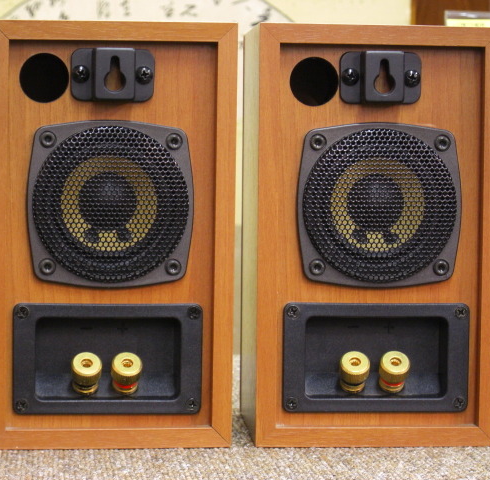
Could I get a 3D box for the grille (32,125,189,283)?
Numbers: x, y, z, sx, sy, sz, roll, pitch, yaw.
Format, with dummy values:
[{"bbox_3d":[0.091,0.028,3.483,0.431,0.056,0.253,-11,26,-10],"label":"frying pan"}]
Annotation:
[{"bbox_3d":[-0.064,-0.017,0.982,0.075,0.075,0.010,0,3,-8],"label":"grille"}]

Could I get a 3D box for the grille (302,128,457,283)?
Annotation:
[{"bbox_3d":[0.065,-0.016,0.993,0.075,0.075,0.010,0,3,-5],"label":"grille"}]

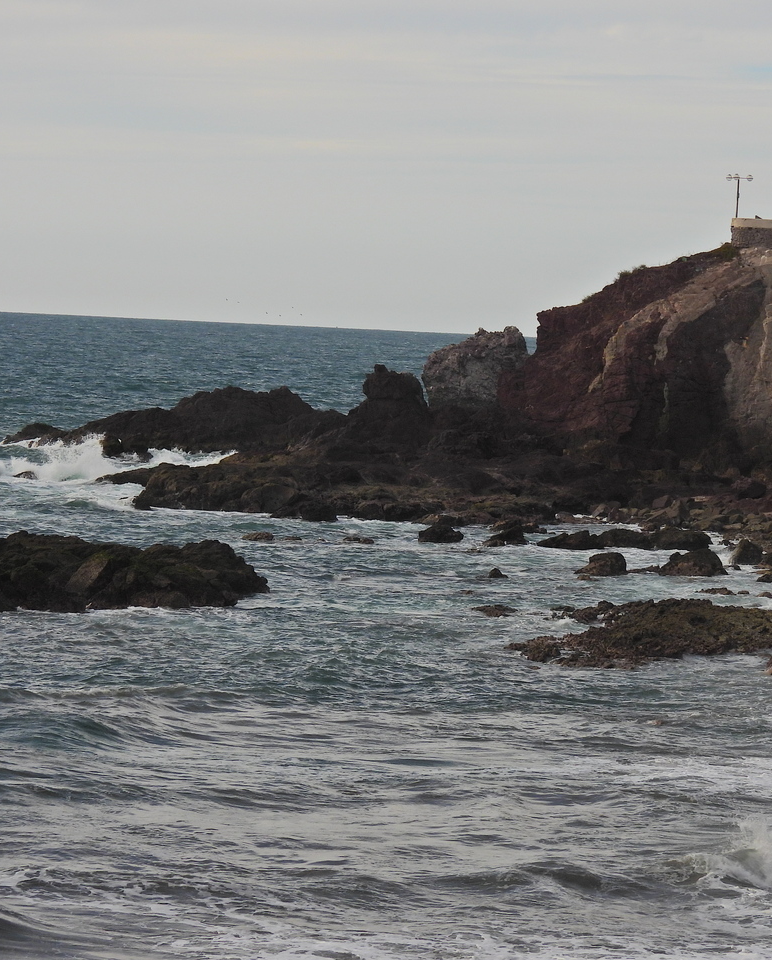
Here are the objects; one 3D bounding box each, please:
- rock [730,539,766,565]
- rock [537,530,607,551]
[{"bbox_3d":[18.745,3.672,200.389,1.800,1.300,1.440,3,2,5],"label":"rock"},{"bbox_3d":[9.881,3.175,206.232,3.610,0.980,2.870,3,2,3],"label":"rock"}]

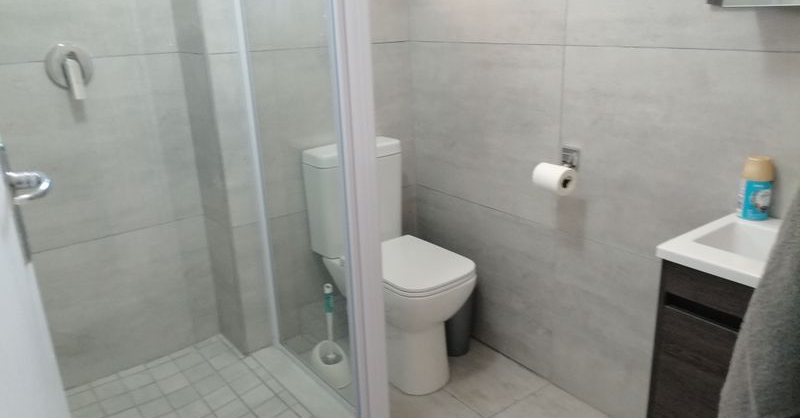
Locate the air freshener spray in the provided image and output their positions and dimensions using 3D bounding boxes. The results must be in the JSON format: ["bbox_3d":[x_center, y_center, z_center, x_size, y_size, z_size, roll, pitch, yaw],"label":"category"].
[{"bbox_3d":[0.864,-0.049,1.452,0.067,0.143,0.067,2,19,11],"label":"air freshener spray"}]

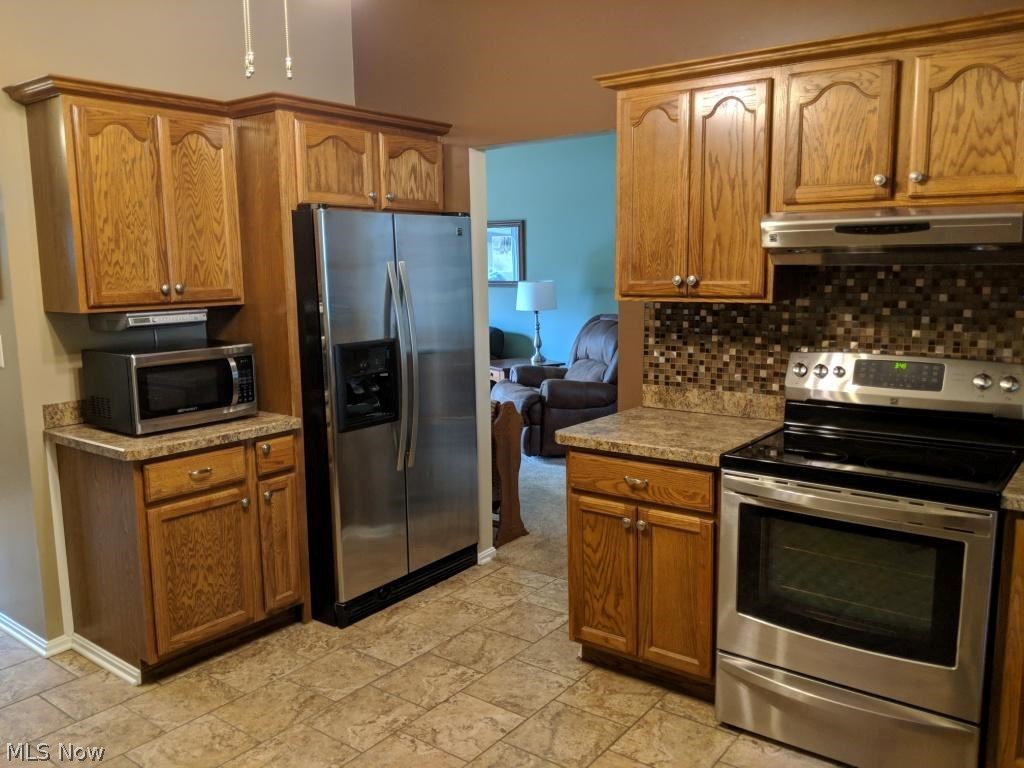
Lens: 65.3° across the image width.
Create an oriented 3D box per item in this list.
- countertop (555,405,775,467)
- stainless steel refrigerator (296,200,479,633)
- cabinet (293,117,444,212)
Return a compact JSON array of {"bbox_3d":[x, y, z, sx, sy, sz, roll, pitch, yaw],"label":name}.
[{"bbox_3d":[0.613,0.182,3.019,0.620,0.039,0.652,6,11,37],"label":"countertop"},{"bbox_3d":[-0.741,0.091,3.842,0.800,1.754,0.905,6,11,37],"label":"stainless steel refrigerator"},{"bbox_3d":[-0.860,-0.991,3.775,0.613,0.374,0.966,6,11,37],"label":"cabinet"}]

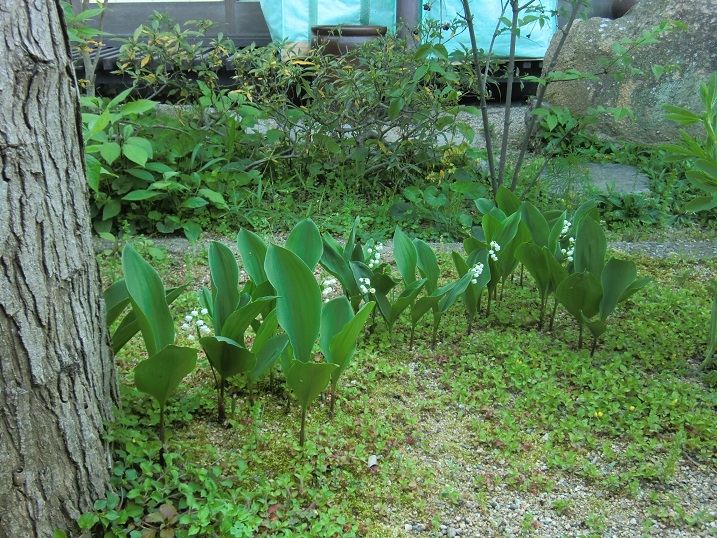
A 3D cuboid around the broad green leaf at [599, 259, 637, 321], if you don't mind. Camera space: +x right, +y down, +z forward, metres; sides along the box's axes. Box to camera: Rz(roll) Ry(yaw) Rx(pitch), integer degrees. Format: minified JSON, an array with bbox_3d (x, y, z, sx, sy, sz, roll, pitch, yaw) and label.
[{"bbox_3d":[0.389,0.032,1.140,0.050,0.107,0.030,18,-11,9],"label":"broad green leaf"}]

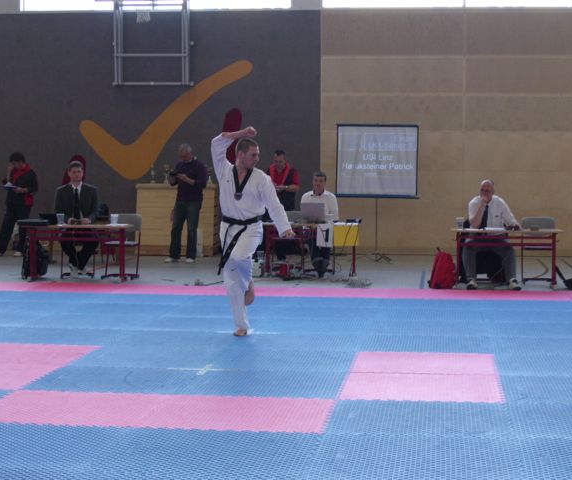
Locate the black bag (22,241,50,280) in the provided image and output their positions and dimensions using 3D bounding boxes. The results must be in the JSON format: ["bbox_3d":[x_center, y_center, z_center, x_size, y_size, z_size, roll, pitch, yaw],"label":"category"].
[{"bbox_3d":[-3.119,0.245,15.600,0.250,0.470,0.320,2,4,23],"label":"black bag"}]

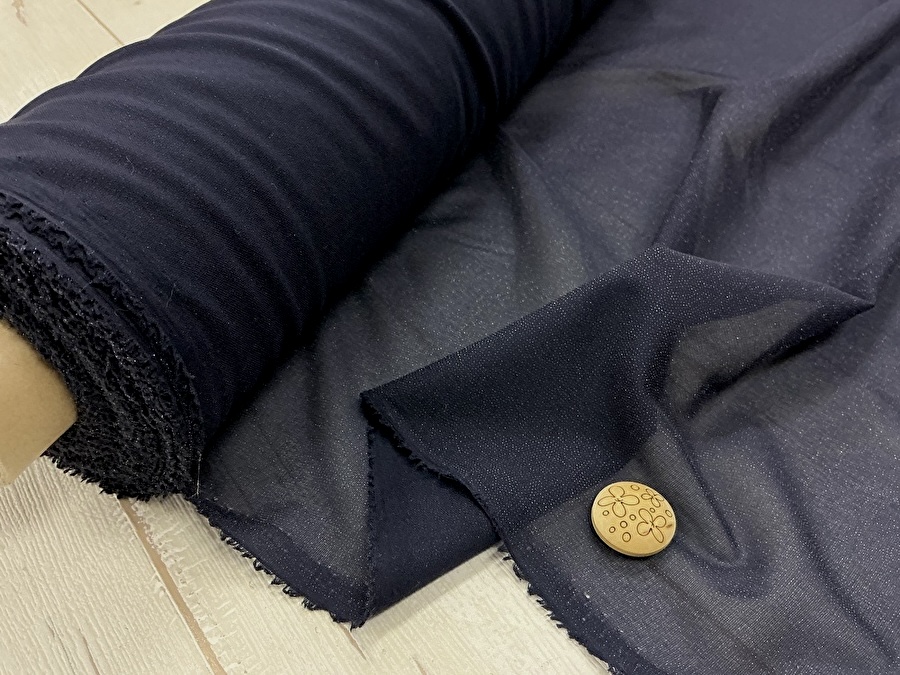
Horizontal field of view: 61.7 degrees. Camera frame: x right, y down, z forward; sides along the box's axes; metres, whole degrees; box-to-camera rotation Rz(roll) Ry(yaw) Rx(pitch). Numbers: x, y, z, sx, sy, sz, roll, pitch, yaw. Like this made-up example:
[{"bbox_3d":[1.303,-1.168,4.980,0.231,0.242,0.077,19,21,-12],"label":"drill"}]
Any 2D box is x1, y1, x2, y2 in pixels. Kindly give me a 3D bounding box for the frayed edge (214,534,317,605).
[{"bbox_3d":[-0.062,0.078,0.254,0.044,0.003,0.005,27,52,22],"label":"frayed edge"}]

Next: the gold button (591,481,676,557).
[{"bbox_3d":[0.065,0.065,0.268,0.029,0.004,0.029,0,46,0],"label":"gold button"}]

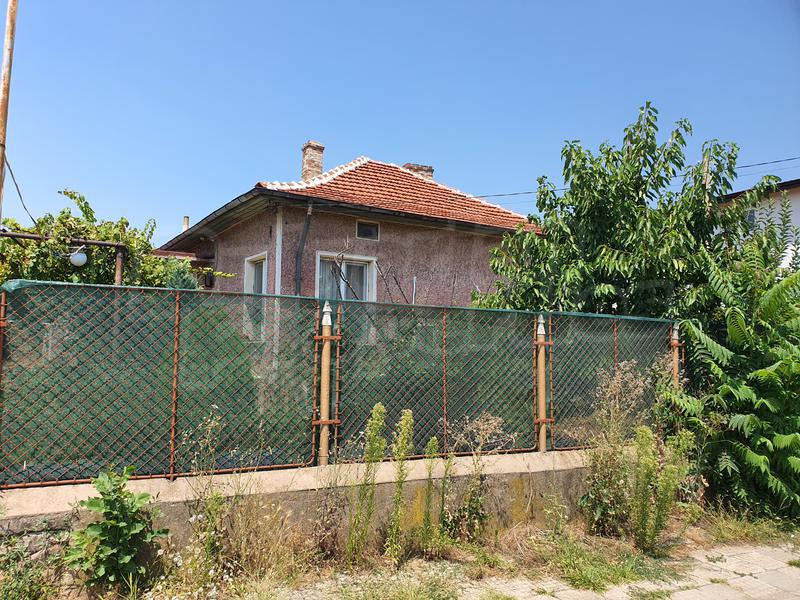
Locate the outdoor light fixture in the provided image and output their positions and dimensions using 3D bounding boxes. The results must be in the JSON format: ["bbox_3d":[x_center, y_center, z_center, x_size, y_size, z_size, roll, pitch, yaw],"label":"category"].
[{"bbox_3d":[-3.585,-0.485,6.700,0.210,0.210,0.210,3,-6,-27],"label":"outdoor light fixture"}]

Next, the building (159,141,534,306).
[{"bbox_3d":[-0.941,-0.795,15.707,8.720,6.550,7.957,4,-6,-33],"label":"building"}]

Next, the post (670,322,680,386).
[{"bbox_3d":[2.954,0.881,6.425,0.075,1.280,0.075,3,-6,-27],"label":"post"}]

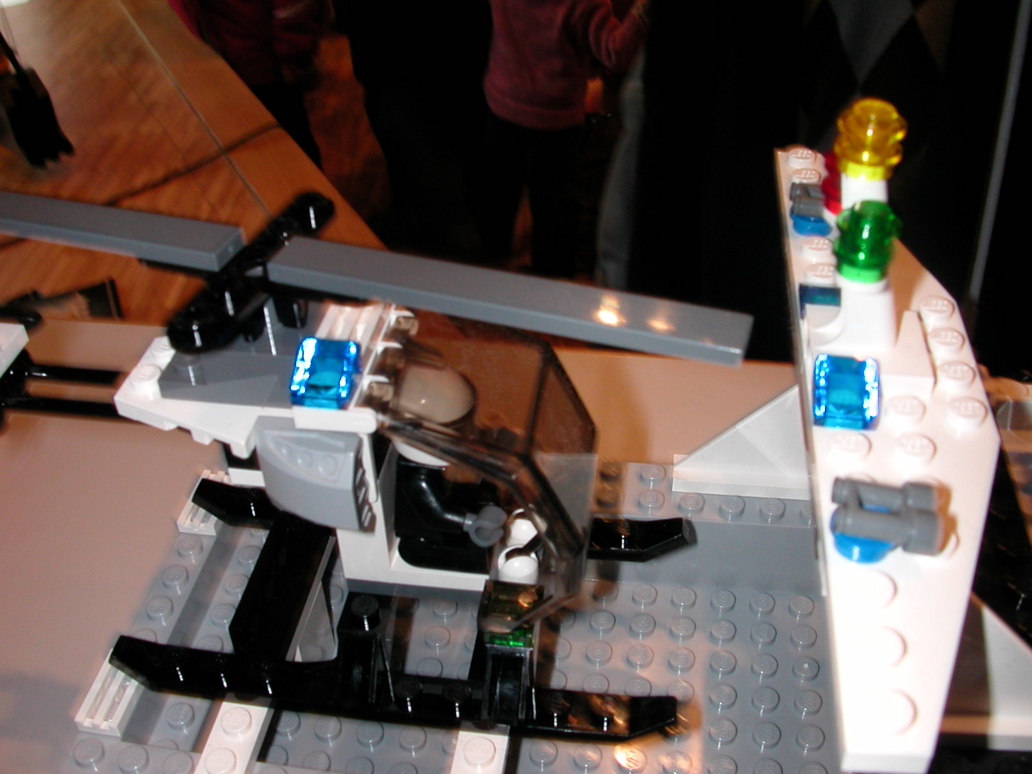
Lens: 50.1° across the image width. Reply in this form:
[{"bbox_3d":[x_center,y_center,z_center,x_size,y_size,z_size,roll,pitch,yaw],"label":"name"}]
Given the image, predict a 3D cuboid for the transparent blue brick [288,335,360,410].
[{"bbox_3d":[-0.026,-0.001,0.152,0.008,0.006,0.008,4,38,7],"label":"transparent blue brick"}]

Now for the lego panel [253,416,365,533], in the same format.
[{"bbox_3d":[-0.030,0.015,0.162,0.016,0.018,0.009,4,38,7],"label":"lego panel"}]

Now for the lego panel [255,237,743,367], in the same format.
[{"bbox_3d":[-0.002,-0.012,0.144,0.064,0.003,0.008,11,39,14],"label":"lego panel"}]

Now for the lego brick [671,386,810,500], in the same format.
[{"bbox_3d":[0.047,0.008,0.215,0.032,0.029,0.008,4,38,7],"label":"lego brick"}]

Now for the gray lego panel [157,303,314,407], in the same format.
[{"bbox_3d":[-0.040,-0.004,0.168,0.024,0.005,0.016,4,38,7],"label":"gray lego panel"}]

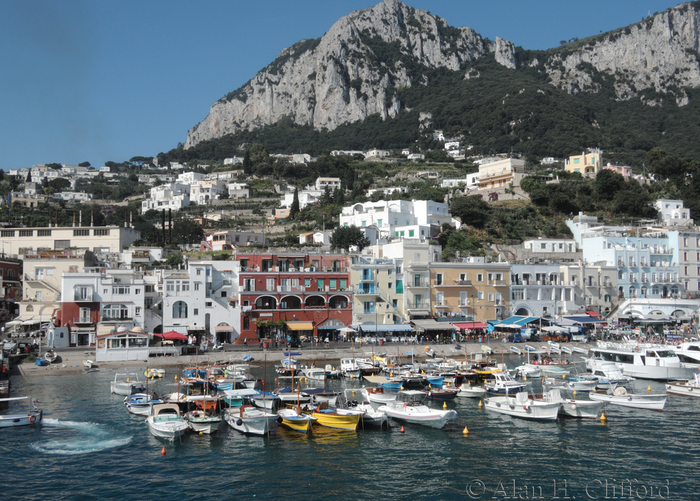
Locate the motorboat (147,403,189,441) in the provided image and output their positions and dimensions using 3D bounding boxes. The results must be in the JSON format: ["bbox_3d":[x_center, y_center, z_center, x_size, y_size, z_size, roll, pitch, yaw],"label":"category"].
[{"bbox_3d":[-15.130,14.048,59.568,2.500,2.150,6.100,1,-4,-21],"label":"motorboat"}]

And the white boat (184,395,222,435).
[{"bbox_3d":[-12.380,13.909,60.983,2.400,2.600,6.300,1,-4,-17],"label":"white boat"}]

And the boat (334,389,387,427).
[{"bbox_3d":[1.137,14.815,65.561,2.200,2.600,5.800,3,-4,-40],"label":"boat"}]

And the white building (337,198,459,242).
[{"bbox_3d":[13.635,-8.518,206.385,22.000,11.819,24.000,-3,-5,40],"label":"white building"}]

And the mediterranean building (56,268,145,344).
[{"bbox_3d":[-48.726,10.960,139.112,16.000,14.800,10.000,1,-3,-18],"label":"mediterranean building"}]

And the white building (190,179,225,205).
[{"bbox_3d":[-57.858,-23.872,287.847,10.000,9.300,10.000,-1,-3,19],"label":"white building"}]

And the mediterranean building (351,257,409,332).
[{"bbox_3d":[5.282,10.507,150.059,11.300,17.215,10.500,1,-4,-11],"label":"mediterranean building"}]

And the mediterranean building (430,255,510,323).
[{"bbox_3d":[24.558,10.929,155.062,18.500,17.235,11.000,1,-4,-16],"label":"mediterranean building"}]

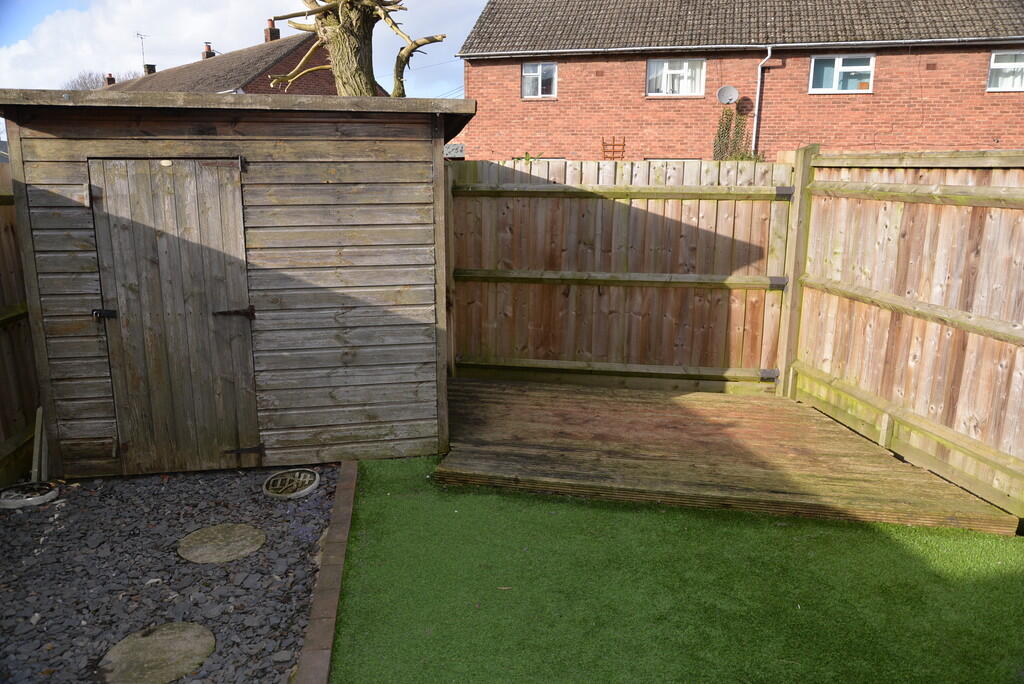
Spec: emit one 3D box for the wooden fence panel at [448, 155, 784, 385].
[{"bbox_3d":[0.816,-0.515,5.500,2.666,1.800,0.090,2,14,8],"label":"wooden fence panel"}]

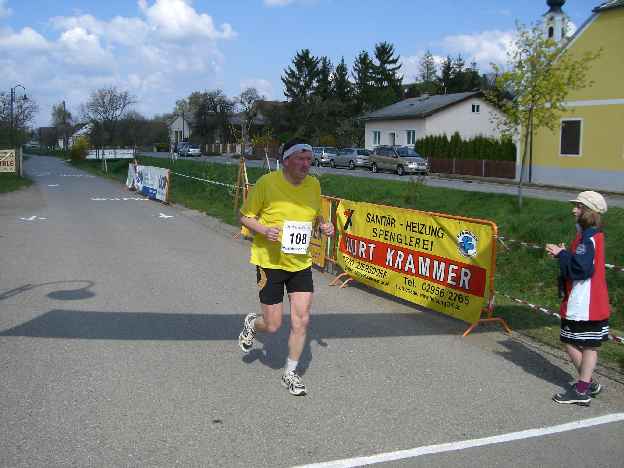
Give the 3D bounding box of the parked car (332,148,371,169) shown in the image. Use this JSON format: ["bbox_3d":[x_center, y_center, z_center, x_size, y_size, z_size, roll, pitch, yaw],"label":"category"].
[{"bbox_3d":[2.700,-5.476,49.005,1.750,1.460,4.300,-3,8,-25],"label":"parked car"}]

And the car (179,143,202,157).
[{"bbox_3d":[-13.900,-9.503,77.422,1.740,1.470,4.300,-4,9,-28],"label":"car"}]

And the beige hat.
[{"bbox_3d":[1.809,-0.206,4.482,0.235,0.150,0.205,2,8,18],"label":"beige hat"}]

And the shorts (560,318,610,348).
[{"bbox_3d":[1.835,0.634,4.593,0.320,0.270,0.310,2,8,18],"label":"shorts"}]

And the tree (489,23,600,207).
[{"bbox_3d":[6.289,-3.186,18.542,2.950,4.900,2.800,2,8,18],"label":"tree"}]

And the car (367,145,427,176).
[{"bbox_3d":[5.000,-4.298,39.477,1.790,1.690,4.450,-3,8,-25],"label":"car"}]

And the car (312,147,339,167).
[{"bbox_3d":[0.550,-6.232,54.655,1.750,1.500,4.350,-3,8,-24],"label":"car"}]

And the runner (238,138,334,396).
[{"bbox_3d":[-0.197,0.206,4.889,0.640,1.750,0.750,-2,8,-18],"label":"runner"}]

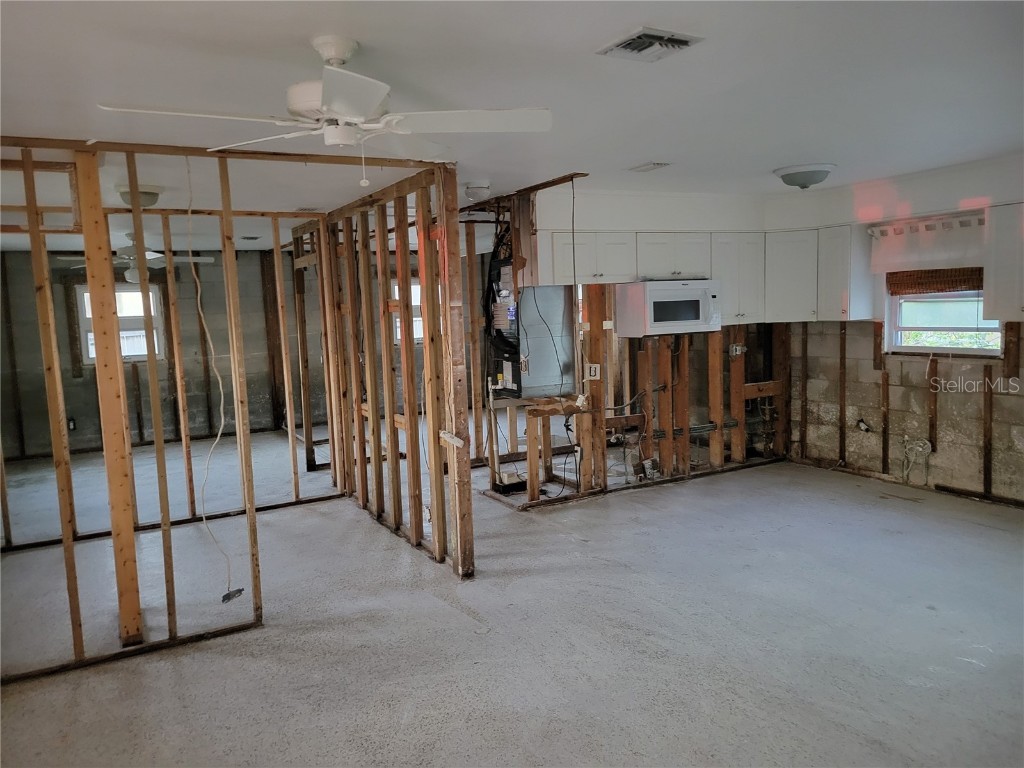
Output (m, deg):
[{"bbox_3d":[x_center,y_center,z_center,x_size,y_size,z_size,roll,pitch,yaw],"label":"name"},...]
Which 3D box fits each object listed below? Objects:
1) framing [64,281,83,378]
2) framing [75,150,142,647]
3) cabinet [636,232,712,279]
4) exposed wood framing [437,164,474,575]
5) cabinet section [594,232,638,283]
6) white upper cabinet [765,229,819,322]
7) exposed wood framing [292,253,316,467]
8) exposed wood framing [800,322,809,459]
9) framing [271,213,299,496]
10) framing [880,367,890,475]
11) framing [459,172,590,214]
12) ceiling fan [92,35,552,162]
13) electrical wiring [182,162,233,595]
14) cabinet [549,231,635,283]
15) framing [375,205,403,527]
[{"bbox_3d":[-5.322,-0.658,9.333,0.097,1.164,0.035,-6,7,-28],"label":"framing"},{"bbox_3d":[-1.915,0.111,3.674,0.092,2.367,0.042,-6,7,-28],"label":"framing"},{"bbox_3d":[1.226,-1.043,6.312,0.773,0.371,0.327,-6,7,-29],"label":"cabinet"},{"bbox_3d":[-0.330,-0.036,4.568,0.089,2.405,0.100,-6,7,-28],"label":"exposed wood framing"},{"bbox_3d":[0.708,-0.966,5.957,0.371,0.378,0.310,-6,7,-29],"label":"cabinet section"},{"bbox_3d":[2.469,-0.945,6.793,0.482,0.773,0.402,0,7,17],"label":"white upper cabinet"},{"bbox_3d":[-2.056,-0.202,7.617,0.084,2.177,0.049,-6,7,-28],"label":"exposed wood framing"},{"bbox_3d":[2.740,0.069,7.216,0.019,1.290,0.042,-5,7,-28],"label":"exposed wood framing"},{"bbox_3d":[-1.888,-0.188,6.382,0.038,2.345,0.089,-5,7,-28],"label":"framing"},{"bbox_3d":[3.144,0.313,6.495,0.019,0.910,0.040,-5,7,-28],"label":"framing"},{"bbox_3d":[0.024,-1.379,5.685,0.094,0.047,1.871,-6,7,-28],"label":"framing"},{"bbox_3d":[-0.559,-0.873,2.314,1.274,0.311,1.274,-6,7,-29],"label":"ceiling fan"},{"bbox_3d":[-1.523,0.012,3.881,0.160,2.242,0.130,-5,7,-28],"label":"electrical wiring"},{"bbox_3d":[0.566,-0.972,6.018,0.783,0.389,0.328,-5,7,-28],"label":"cabinet"},{"bbox_3d":[-0.873,-0.111,5.536,0.089,2.322,0.038,-5,7,-28],"label":"framing"}]

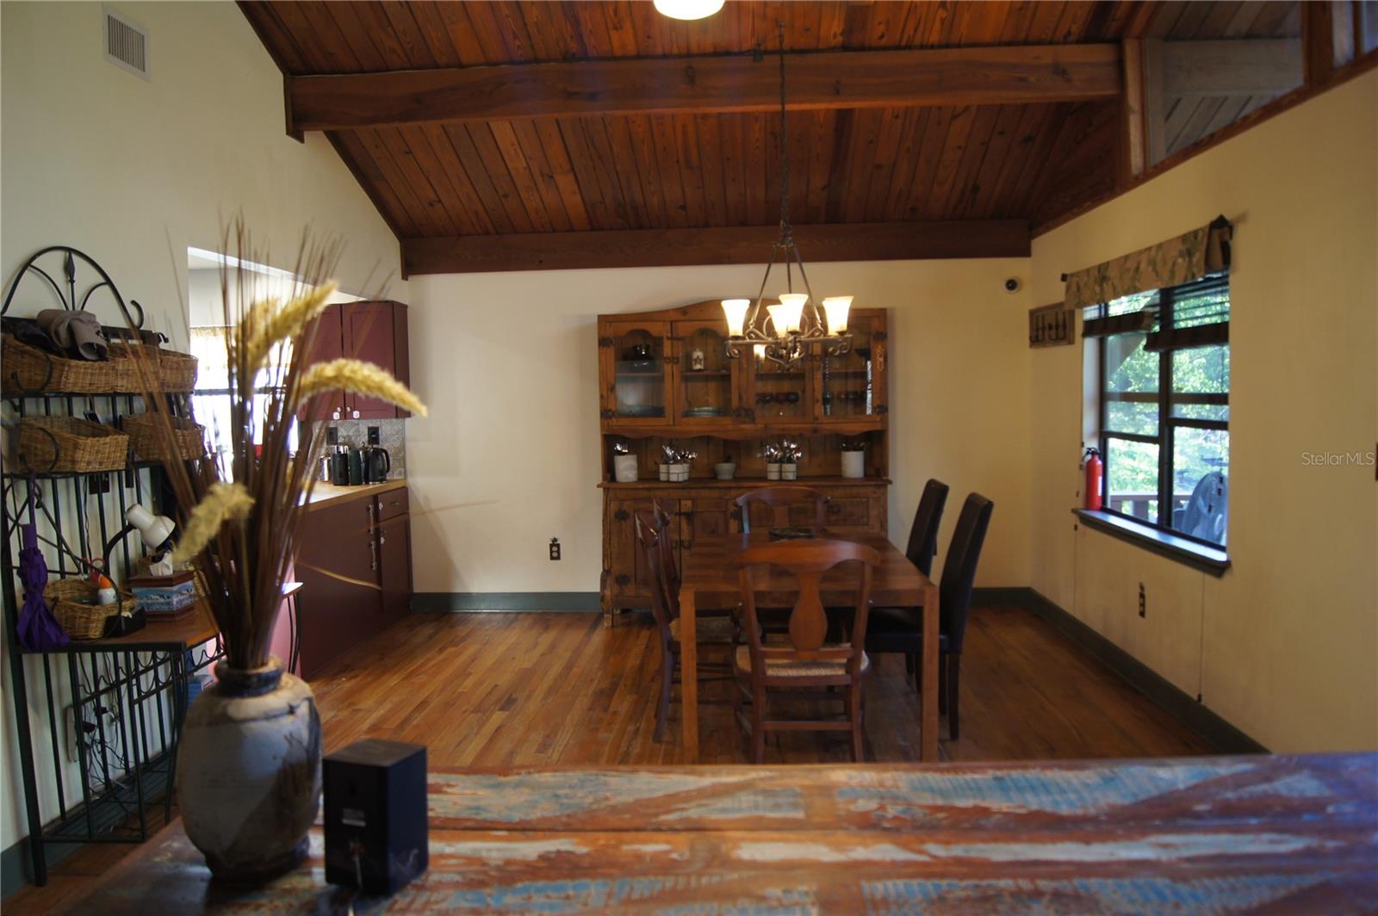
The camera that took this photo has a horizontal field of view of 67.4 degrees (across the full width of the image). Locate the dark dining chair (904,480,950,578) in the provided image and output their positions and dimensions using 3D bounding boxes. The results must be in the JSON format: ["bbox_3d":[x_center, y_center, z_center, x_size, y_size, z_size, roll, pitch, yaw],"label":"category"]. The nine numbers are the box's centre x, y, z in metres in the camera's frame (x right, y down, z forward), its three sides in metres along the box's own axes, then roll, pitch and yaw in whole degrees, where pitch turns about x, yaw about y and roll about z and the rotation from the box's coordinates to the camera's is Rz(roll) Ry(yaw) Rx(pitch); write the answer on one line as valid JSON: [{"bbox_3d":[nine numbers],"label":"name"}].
[{"bbox_3d":[1.019,0.651,5.320,0.600,1.035,0.440,-1,4,3],"label":"dark dining chair"}]

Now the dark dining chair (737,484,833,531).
[{"bbox_3d":[0.533,0.666,5.678,0.540,0.980,0.540,-1,4,3],"label":"dark dining chair"}]

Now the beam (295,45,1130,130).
[{"bbox_3d":[0.052,-1.858,5.212,4.180,0.252,0.140,-1,4,3],"label":"beam"}]

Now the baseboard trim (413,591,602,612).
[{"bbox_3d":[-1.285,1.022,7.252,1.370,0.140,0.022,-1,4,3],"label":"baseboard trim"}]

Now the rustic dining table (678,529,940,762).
[{"bbox_3d":[0.512,0.835,4.792,0.995,0.760,1.530,-1,4,3],"label":"rustic dining table"}]

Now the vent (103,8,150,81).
[{"bbox_3d":[-2.102,-1.556,3.884,0.022,0.207,0.292,-1,4,3],"label":"vent"}]

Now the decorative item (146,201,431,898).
[{"bbox_3d":[-0.626,0.145,1.648,0.440,1.050,0.380,-1,4,3],"label":"decorative item"}]

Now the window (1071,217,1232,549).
[{"bbox_3d":[2.212,-0.327,5.002,0.220,1.373,1.840,-1,4,3],"label":"window"}]

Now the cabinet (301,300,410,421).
[{"bbox_3d":[-2.274,-0.655,7.031,0.670,0.773,0.325,-1,4,3],"label":"cabinet"}]

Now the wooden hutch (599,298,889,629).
[{"bbox_3d":[0.363,0.025,6.862,1.900,2.110,0.470,-1,4,3],"label":"wooden hutch"}]

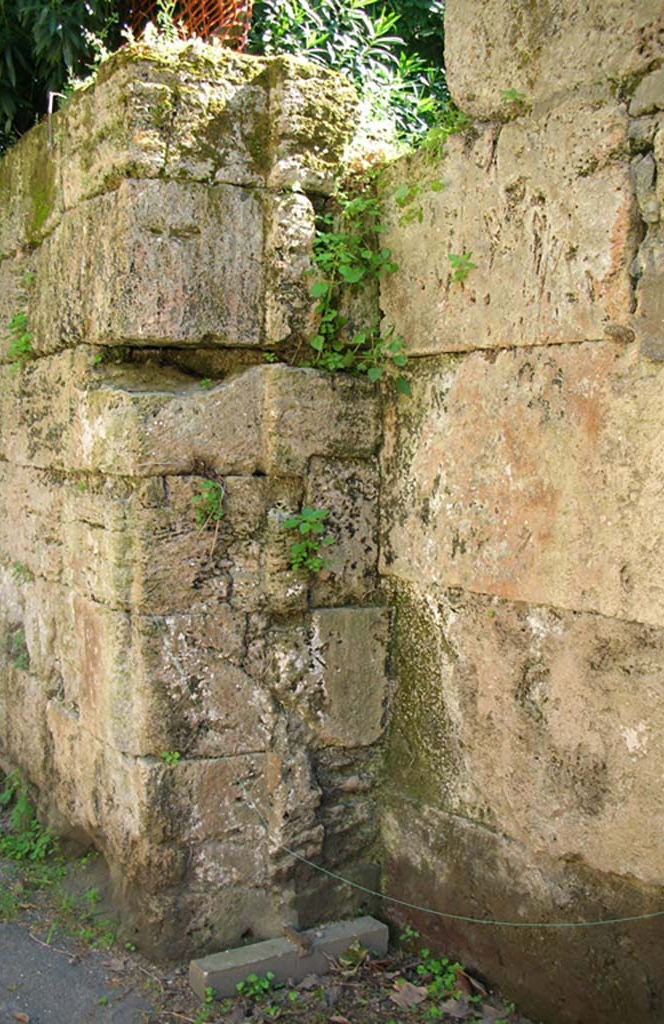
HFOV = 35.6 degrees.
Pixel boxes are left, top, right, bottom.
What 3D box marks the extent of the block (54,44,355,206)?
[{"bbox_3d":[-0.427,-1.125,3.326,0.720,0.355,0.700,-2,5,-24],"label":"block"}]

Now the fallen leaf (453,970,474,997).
[{"bbox_3d":[0.360,1.292,2.837,0.055,0.055,0.040,0,5,0],"label":"fallen leaf"}]

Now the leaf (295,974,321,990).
[{"bbox_3d":[-0.068,1.307,2.876,0.070,0.025,0.050,0,5,0],"label":"leaf"}]

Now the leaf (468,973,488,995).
[{"bbox_3d":[0.402,1.296,2.841,0.050,0.040,0.040,0,5,0],"label":"leaf"}]

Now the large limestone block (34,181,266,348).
[{"bbox_3d":[-0.601,-0.731,3.331,0.410,0.450,0.800,-3,5,-27],"label":"large limestone block"}]

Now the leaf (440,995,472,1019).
[{"bbox_3d":[0.332,1.319,2.762,0.085,0.025,0.075,0,5,0],"label":"leaf"}]

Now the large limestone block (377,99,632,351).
[{"bbox_3d":[0.596,-0.725,2.839,0.450,0.570,0.890,-4,6,-37],"label":"large limestone block"}]

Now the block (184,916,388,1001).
[{"bbox_3d":[-0.115,1.281,2.990,0.576,0.073,0.097,-3,6,-26],"label":"block"}]

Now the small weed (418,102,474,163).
[{"bbox_3d":[0.312,-1.040,2.845,0.100,0.160,0.130,-4,6,-37],"label":"small weed"}]

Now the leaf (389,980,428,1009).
[{"bbox_3d":[0.208,1.310,2.818,0.105,0.025,0.110,-1,5,-5],"label":"leaf"}]

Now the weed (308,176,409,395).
[{"bbox_3d":[0.077,-0.662,3.026,0.270,0.620,0.170,-1,5,-15],"label":"weed"}]

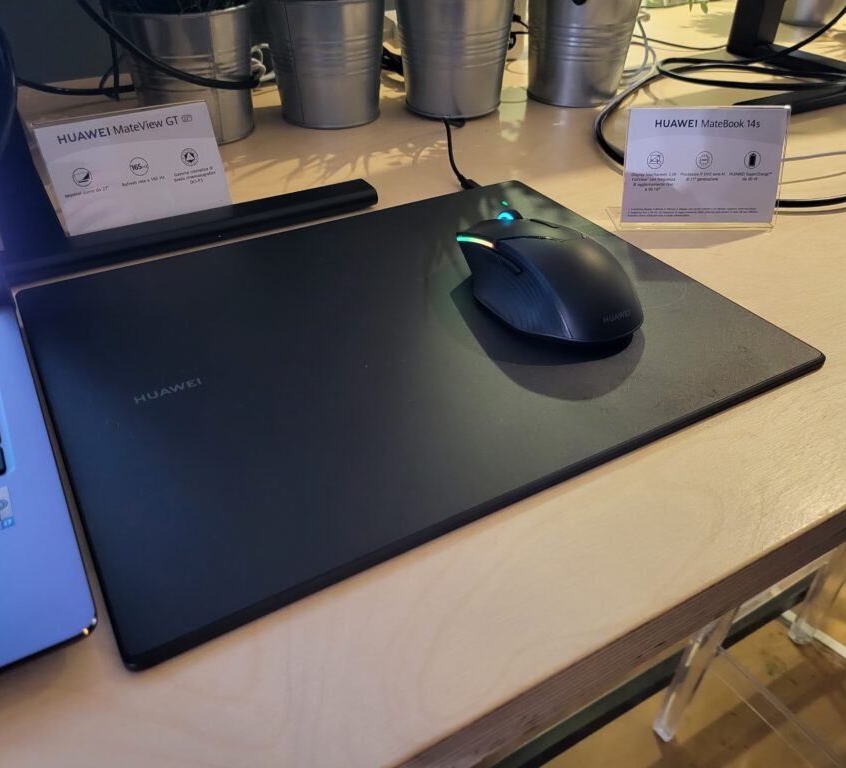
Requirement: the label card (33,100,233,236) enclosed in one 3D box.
[{"bbox_3d":[-0.181,-0.135,0.459,0.107,0.077,0.005,-21,24,-26],"label":"label card"}]

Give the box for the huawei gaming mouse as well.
[{"bbox_3d":[0.066,-0.063,0.385,0.070,0.040,0.121,-19,42,-24],"label":"huawei gaming mouse"}]

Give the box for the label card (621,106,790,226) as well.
[{"bbox_3d":[0.190,-0.147,0.483,0.107,0.077,0.005,0,19,-2],"label":"label card"}]

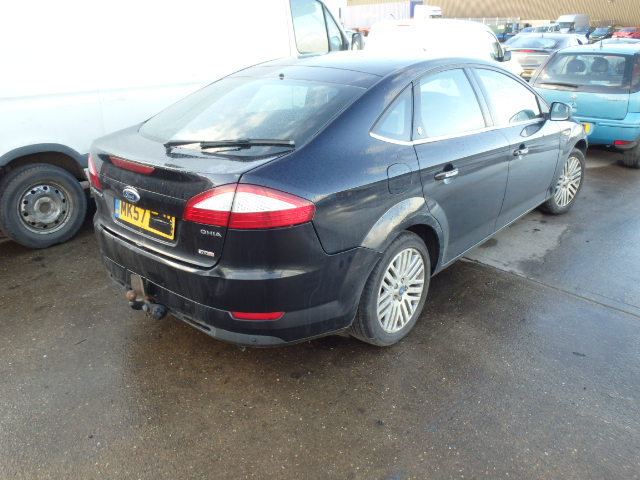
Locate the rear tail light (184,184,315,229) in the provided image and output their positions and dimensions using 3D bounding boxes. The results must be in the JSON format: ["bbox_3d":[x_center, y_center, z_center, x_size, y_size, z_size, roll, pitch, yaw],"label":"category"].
[{"bbox_3d":[-0.293,-0.155,2.087,0.560,0.205,0.210,8,23,25],"label":"rear tail light"}]

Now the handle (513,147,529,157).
[{"bbox_3d":[1.389,-0.610,3.546,0.055,0.045,0.235,16,27,38],"label":"handle"}]

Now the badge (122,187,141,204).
[{"bbox_3d":[-0.860,-0.207,2.367,0.150,0.063,0.015,16,24,39],"label":"badge"}]

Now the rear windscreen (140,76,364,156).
[{"bbox_3d":[-0.427,-0.692,2.815,1.240,0.110,0.760,16,49,38],"label":"rear windscreen"}]

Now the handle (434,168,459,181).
[{"bbox_3d":[0.648,-0.336,2.644,0.055,0.042,0.235,16,27,39],"label":"handle"}]

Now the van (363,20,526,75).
[{"bbox_3d":[2.953,-3.768,11.358,1.760,1.870,4.340,14,26,37],"label":"van"}]

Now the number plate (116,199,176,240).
[{"bbox_3d":[-0.831,-0.102,2.429,0.520,0.111,0.015,16,17,39],"label":"number plate"}]

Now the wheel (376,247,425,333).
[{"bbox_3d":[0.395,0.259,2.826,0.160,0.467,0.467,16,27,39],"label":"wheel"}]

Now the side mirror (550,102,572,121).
[{"bbox_3d":[1.815,-0.968,3.903,0.170,0.145,0.115,16,27,38],"label":"side mirror"}]

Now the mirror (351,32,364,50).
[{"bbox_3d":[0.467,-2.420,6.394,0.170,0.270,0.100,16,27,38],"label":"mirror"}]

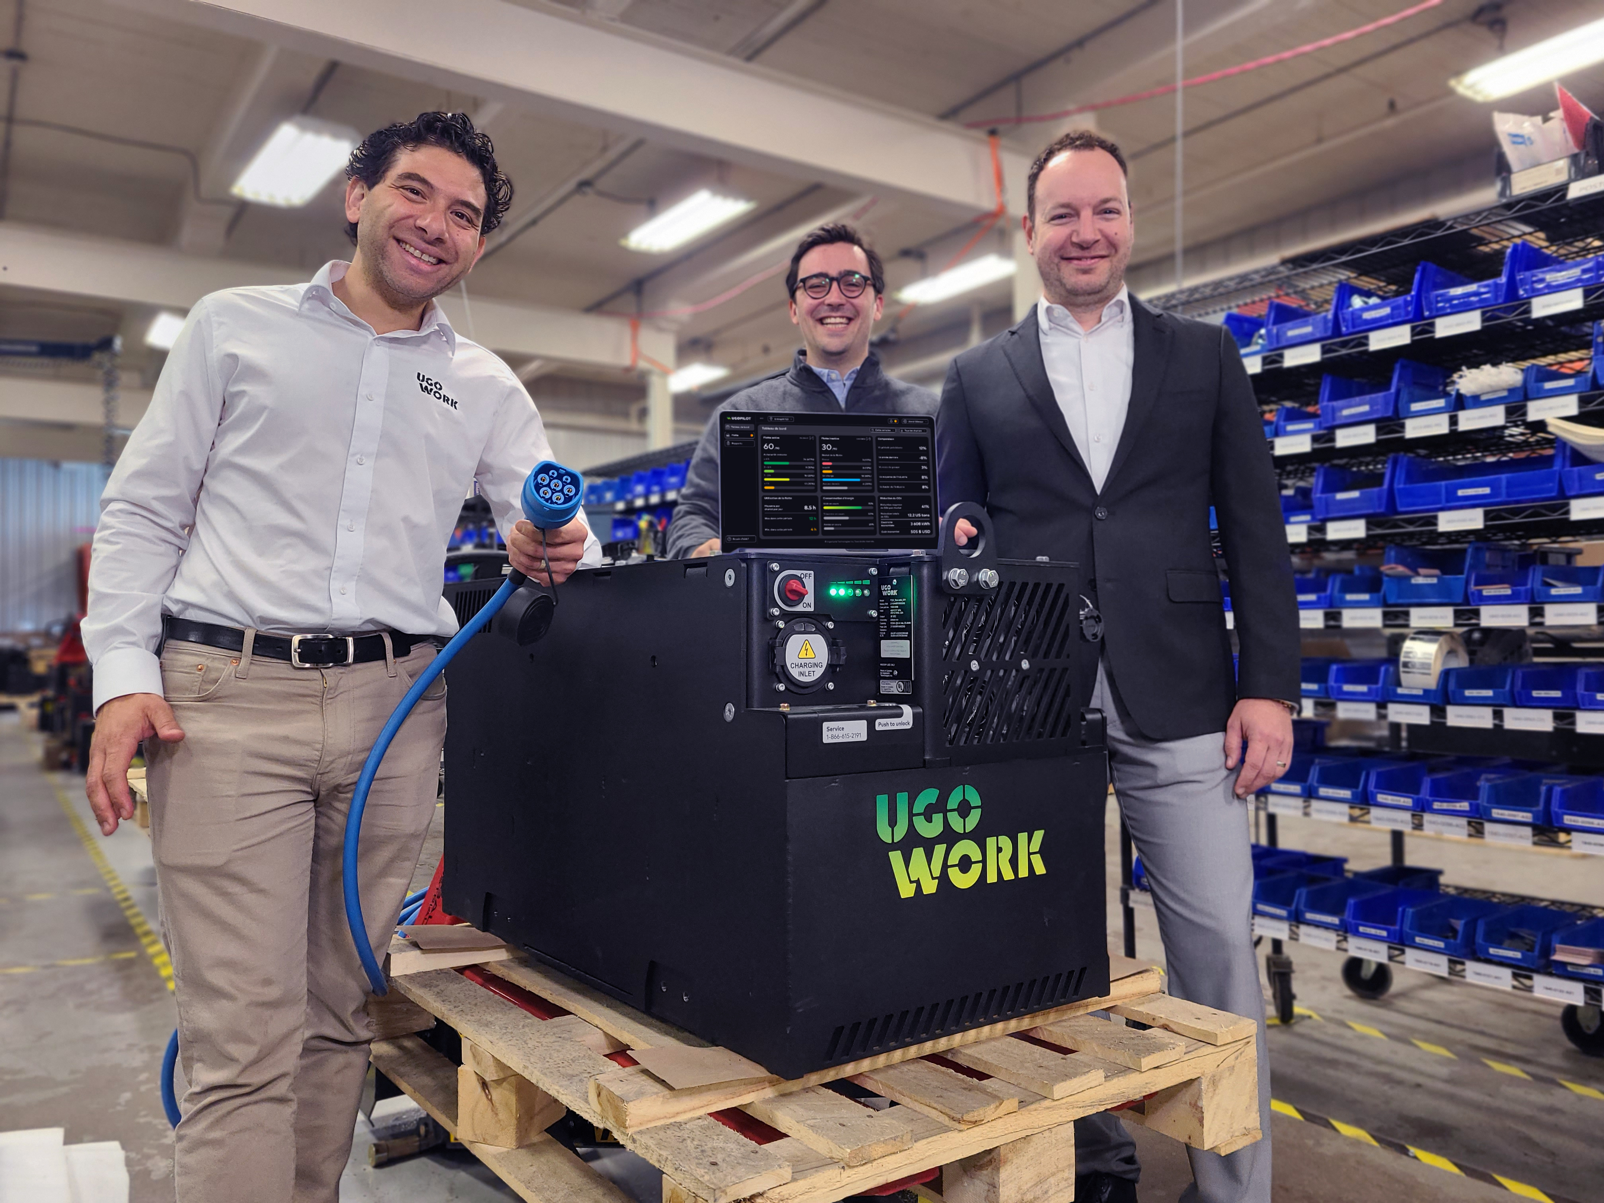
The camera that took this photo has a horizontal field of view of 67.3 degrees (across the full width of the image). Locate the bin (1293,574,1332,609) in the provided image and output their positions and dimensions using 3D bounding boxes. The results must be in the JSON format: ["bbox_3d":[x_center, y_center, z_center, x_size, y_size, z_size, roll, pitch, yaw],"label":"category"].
[{"bbox_3d":[1.081,-0.018,2.458,0.187,0.070,0.105,1,-2,-37],"label":"bin"}]

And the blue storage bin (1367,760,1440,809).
[{"bbox_3d":[1.201,0.359,2.348,0.187,0.070,0.105,1,-2,-38],"label":"blue storage bin"}]

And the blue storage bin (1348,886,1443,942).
[{"bbox_3d":[1.172,0.615,2.377,0.187,0.070,0.105,1,-2,-38],"label":"blue storage bin"}]

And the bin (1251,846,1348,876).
[{"bbox_3d":[1.144,0.625,2.743,0.187,0.070,0.105,1,-2,-38],"label":"bin"}]

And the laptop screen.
[{"bbox_3d":[0.041,-0.160,1.682,0.307,0.209,0.012,0,-8,-10],"label":"laptop screen"}]

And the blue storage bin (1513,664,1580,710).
[{"bbox_3d":[1.341,0.153,2.110,0.187,0.070,0.105,1,-2,-37],"label":"blue storage bin"}]

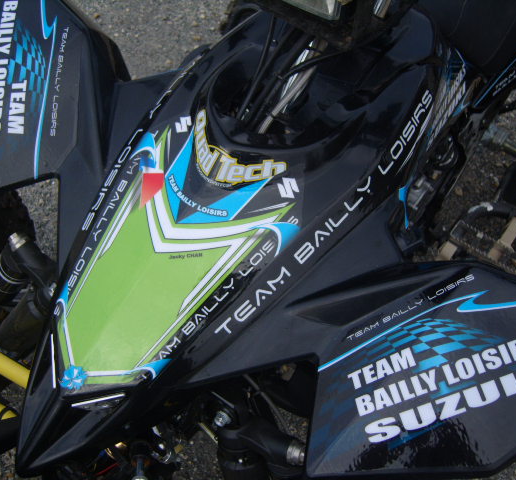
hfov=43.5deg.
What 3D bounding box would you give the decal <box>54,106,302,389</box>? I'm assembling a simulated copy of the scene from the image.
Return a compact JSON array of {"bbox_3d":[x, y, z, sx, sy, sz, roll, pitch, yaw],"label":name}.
[{"bbox_3d":[-0.121,0.024,0.807,0.245,0.060,0.375,34,93,14],"label":"decal"}]

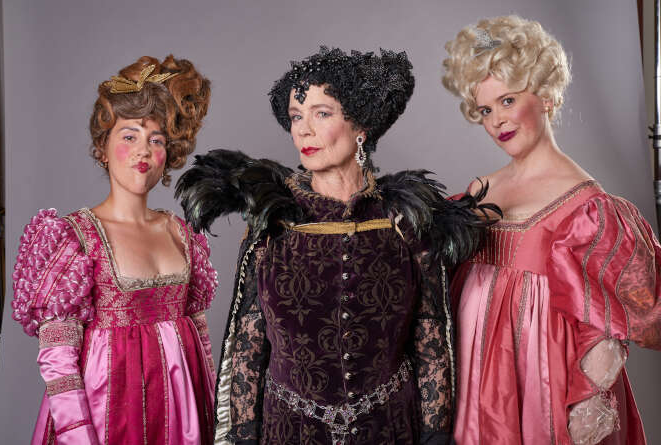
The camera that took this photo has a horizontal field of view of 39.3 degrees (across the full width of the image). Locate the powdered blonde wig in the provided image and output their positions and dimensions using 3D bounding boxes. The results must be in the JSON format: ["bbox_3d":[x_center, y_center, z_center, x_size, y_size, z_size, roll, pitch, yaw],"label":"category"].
[{"bbox_3d":[0.393,-0.347,2.090,0.250,0.250,0.265,-22,-4,38],"label":"powdered blonde wig"}]

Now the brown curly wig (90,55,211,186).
[{"bbox_3d":[-0.402,-0.231,2.080,0.240,0.275,0.260,5,1,-29],"label":"brown curly wig"}]

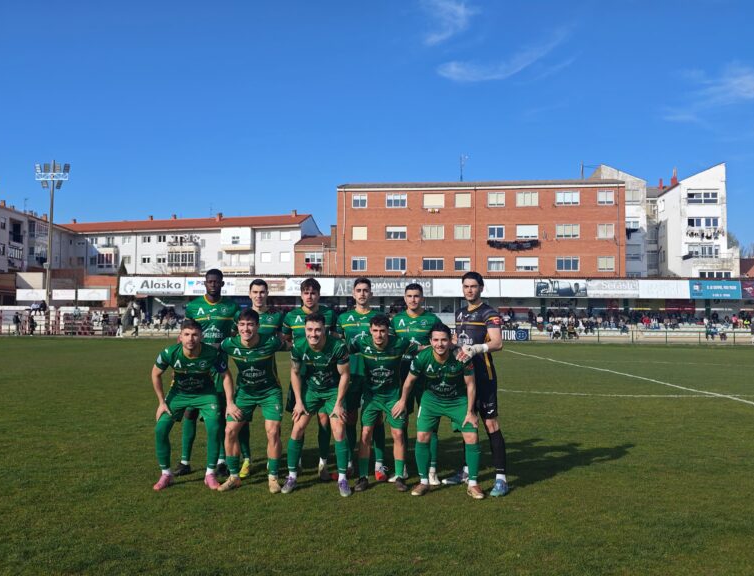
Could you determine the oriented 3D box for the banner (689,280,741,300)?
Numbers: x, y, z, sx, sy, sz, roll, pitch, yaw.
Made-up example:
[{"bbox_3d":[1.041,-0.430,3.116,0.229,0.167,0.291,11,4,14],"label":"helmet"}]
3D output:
[{"bbox_3d":[26.893,0.182,61.600,3.950,1.460,0.100,0,-2,7],"label":"banner"}]

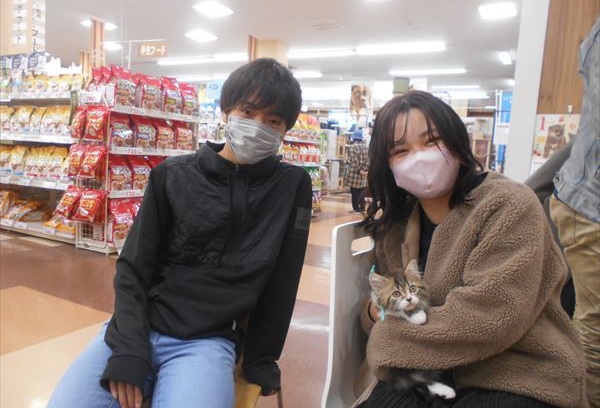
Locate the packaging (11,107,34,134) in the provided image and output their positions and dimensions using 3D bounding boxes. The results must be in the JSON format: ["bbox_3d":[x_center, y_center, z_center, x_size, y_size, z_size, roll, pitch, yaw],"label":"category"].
[{"bbox_3d":[-3.085,-0.940,5.012,0.225,0.285,0.085,4,-5,14],"label":"packaging"}]

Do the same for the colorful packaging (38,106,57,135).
[{"bbox_3d":[-2.634,-0.870,4.754,0.220,0.290,0.090,6,7,27],"label":"colorful packaging"}]

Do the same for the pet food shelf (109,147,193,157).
[{"bbox_3d":[-1.638,-0.551,4.754,0.400,0.060,1.200,7,7,28],"label":"pet food shelf"}]

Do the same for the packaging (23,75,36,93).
[{"bbox_3d":[-2.920,-1.299,4.905,0.205,0.190,0.090,6,7,27],"label":"packaging"}]

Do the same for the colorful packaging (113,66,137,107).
[{"bbox_3d":[-1.687,-1.089,4.265,0.110,0.370,0.250,7,7,28],"label":"colorful packaging"}]

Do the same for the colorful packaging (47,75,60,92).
[{"bbox_3d":[-2.593,-1.260,4.742,0.150,0.185,0.060,4,-1,14],"label":"colorful packaging"}]

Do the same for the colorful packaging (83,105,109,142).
[{"bbox_3d":[-1.922,-0.757,4.235,0.220,0.330,0.085,6,-1,24],"label":"colorful packaging"}]

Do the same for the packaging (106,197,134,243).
[{"bbox_3d":[-1.788,0.159,4.495,0.120,0.390,0.230,1,5,34],"label":"packaging"}]

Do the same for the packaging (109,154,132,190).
[{"bbox_3d":[-1.772,-0.308,4.401,0.115,0.330,0.240,6,7,27],"label":"packaging"}]

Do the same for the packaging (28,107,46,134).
[{"bbox_3d":[-2.796,-0.870,4.797,0.240,0.310,0.110,7,7,28],"label":"packaging"}]

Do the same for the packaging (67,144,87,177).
[{"bbox_3d":[-2.006,-0.393,4.112,0.220,0.310,0.080,7,1,33],"label":"packaging"}]

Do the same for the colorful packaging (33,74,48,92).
[{"bbox_3d":[-2.788,-1.300,4.842,0.165,0.200,0.065,4,-1,14],"label":"colorful packaging"}]

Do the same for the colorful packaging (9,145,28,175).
[{"bbox_3d":[-3.134,-0.485,5.049,0.230,0.310,0.090,6,7,27],"label":"colorful packaging"}]

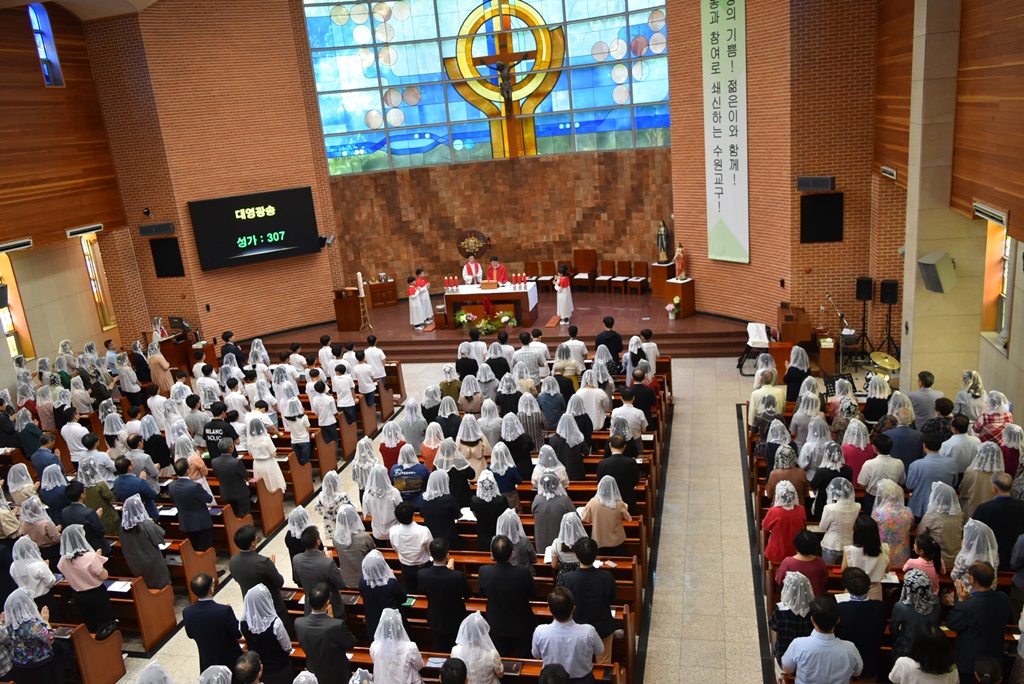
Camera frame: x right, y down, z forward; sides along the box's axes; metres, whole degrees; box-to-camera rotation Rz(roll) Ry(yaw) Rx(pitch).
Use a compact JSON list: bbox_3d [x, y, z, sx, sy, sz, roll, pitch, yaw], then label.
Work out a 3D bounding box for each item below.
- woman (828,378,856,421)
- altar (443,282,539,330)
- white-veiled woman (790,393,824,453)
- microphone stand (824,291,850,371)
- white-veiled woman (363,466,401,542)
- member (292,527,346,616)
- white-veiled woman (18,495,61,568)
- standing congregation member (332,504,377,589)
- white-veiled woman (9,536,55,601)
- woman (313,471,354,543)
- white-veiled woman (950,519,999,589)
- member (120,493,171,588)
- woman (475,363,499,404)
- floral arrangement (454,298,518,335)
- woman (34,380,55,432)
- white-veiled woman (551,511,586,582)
[{"bbox_3d":[4.529,1.233,10.595,0.450,1.545,0.370,-2,16,15],"label":"woman"},{"bbox_3d":[-0.504,-0.953,20.315,2.278,0.926,1.170,-2,16,15],"label":"altar"},{"bbox_3d":[4.170,1.465,10.818,0.460,1.595,0.380,-5,15,3],"label":"white-veiled woman"},{"bbox_3d":[6.239,-0.147,14.637,0.530,1.690,0.420,-2,17,15],"label":"microphone stand"},{"bbox_3d":[-1.468,2.202,9.221,0.460,1.613,0.370,-2,16,15],"label":"white-veiled woman"},{"bbox_3d":[-1.910,2.656,7.921,0.510,1.690,0.400,-1,17,17],"label":"member"},{"bbox_3d":[-5.945,2.680,9.912,0.470,1.544,0.420,0,16,19],"label":"white-veiled woman"},{"bbox_3d":[-1.772,2.591,8.870,0.470,1.551,0.380,-2,15,15],"label":"standing congregation member"},{"bbox_3d":[-5.442,2.918,8.919,0.470,1.506,0.420,0,16,19],"label":"white-veiled woman"},{"bbox_3d":[-2.102,2.294,9.499,0.450,1.540,0.360,-1,17,17],"label":"woman"},{"bbox_3d":[4.107,2.280,6.871,0.480,1.581,0.380,-2,16,15],"label":"white-veiled woman"},{"bbox_3d":[-4.451,2.641,9.569,0.480,1.600,0.400,-2,15,15],"label":"member"},{"bbox_3d":[-0.358,1.136,13.752,0.460,1.573,0.380,-3,15,10],"label":"woman"},{"bbox_3d":[-0.719,-0.747,20.878,1.700,0.860,0.550,-2,15,15],"label":"floral arrangement"},{"bbox_3d":[-8.532,1.552,14.392,0.440,1.559,0.370,-2,16,15],"label":"woman"},{"bbox_3d":[0.663,2.526,8.229,0.460,1.547,0.380,-3,15,11],"label":"white-veiled woman"}]

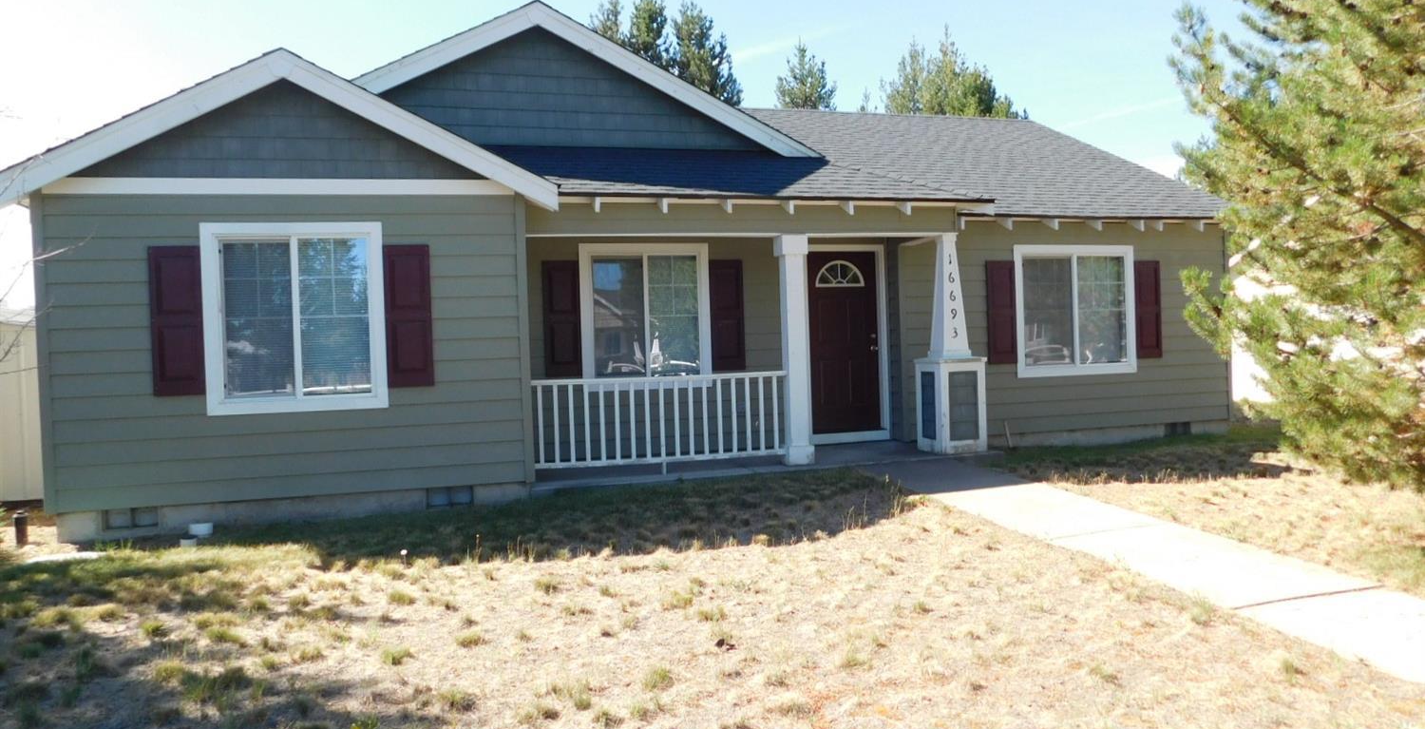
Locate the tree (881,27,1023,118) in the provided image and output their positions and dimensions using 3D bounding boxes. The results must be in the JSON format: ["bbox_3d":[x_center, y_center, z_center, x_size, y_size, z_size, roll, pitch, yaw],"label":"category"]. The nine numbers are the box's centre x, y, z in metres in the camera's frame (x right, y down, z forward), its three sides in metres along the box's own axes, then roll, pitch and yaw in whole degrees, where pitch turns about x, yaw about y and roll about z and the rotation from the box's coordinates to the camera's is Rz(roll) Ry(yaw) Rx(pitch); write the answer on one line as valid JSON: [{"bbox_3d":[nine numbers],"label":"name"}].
[{"bbox_3d":[7.848,-5.188,30.599,4.800,11.257,4.800,-2,1,-15],"label":"tree"}]

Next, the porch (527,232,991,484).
[{"bbox_3d":[0.383,-0.130,9.474,4.440,2.240,1.600,-2,1,-15],"label":"porch"}]

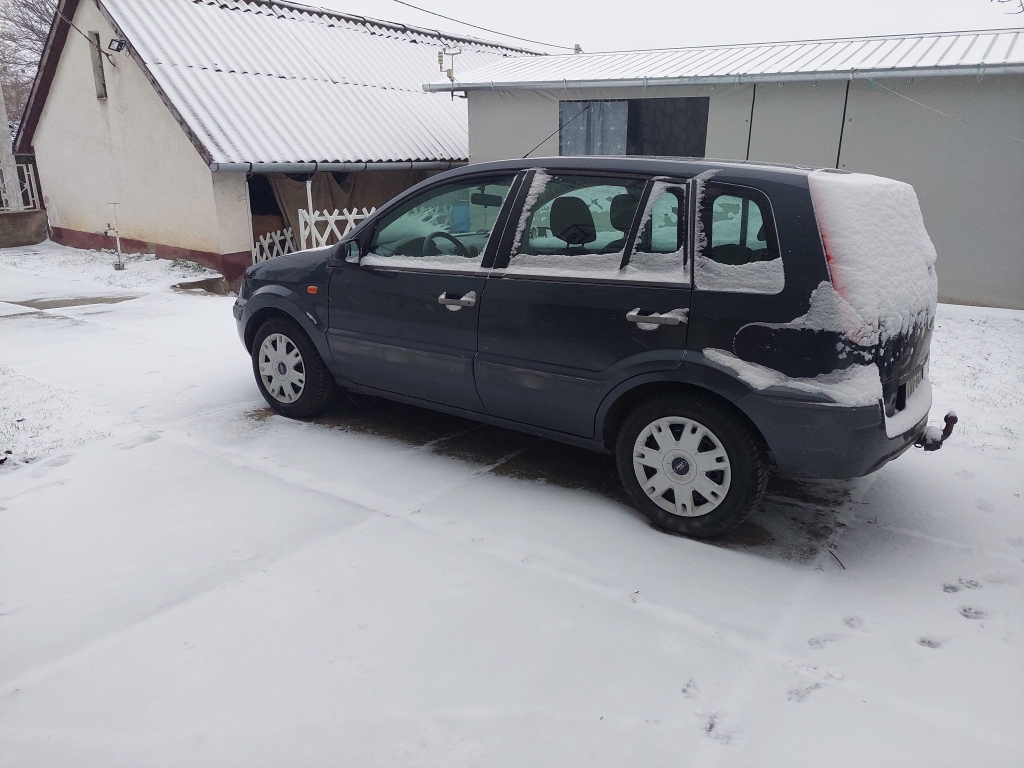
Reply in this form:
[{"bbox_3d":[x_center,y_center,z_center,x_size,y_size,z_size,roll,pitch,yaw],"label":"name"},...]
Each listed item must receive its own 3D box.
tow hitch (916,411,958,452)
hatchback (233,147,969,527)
[{"bbox_3d":[1.792,0.199,3.008,0.157,0.175,0.090,12,19,34],"label":"tow hitch"},{"bbox_3d":[0.128,-0.493,4.048,4.053,1.515,1.740,12,19,34],"label":"hatchback"}]

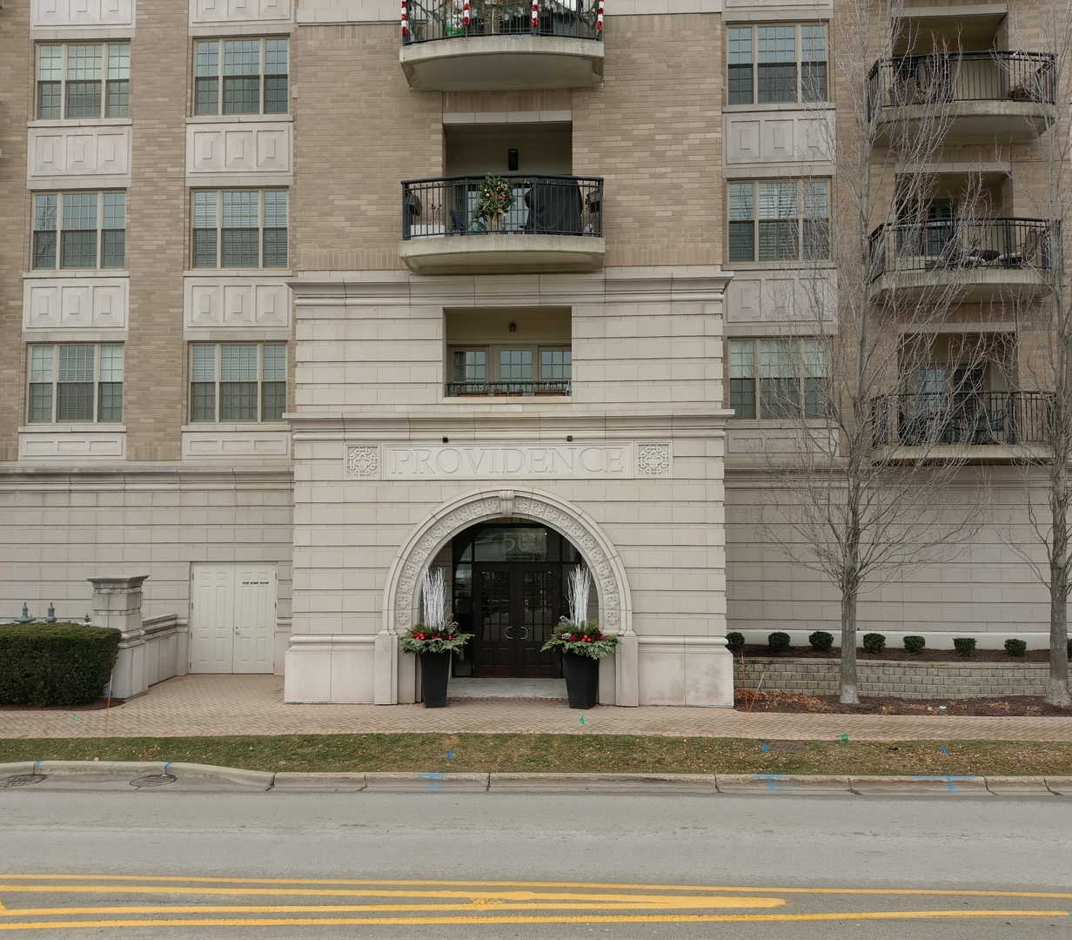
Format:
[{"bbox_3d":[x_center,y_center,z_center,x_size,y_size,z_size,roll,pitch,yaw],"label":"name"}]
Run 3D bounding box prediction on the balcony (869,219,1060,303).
[{"bbox_3d":[8.943,-4.400,19.622,3.680,1.420,1.030,0,-3,3],"label":"balcony"}]

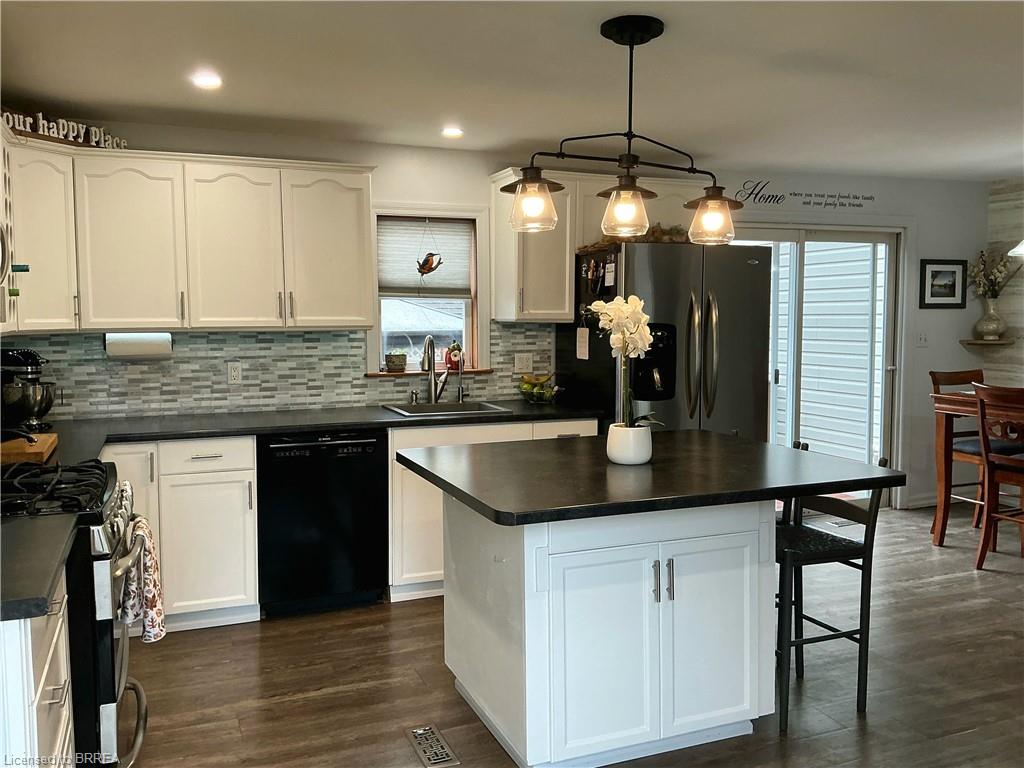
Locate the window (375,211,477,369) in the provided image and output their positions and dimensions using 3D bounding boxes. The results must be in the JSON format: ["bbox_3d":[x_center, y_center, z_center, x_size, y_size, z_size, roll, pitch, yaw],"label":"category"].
[{"bbox_3d":[-0.478,-0.505,4.689,0.585,0.858,0.111,-2,5,-21],"label":"window"}]

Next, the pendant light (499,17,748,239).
[{"bbox_3d":[0.392,-0.824,2.751,0.910,0.700,0.225,-2,5,-22],"label":"pendant light"}]

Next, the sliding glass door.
[{"bbox_3d":[1.939,-0.069,5.634,1.717,2.010,0.121,-2,5,-21],"label":"sliding glass door"}]

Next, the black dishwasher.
[{"bbox_3d":[-0.975,0.635,4.142,0.600,0.860,0.600,-2,5,-22],"label":"black dishwasher"}]

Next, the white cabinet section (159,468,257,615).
[{"bbox_3d":[-1.451,0.679,3.952,0.402,0.628,0.580,-2,5,-22],"label":"white cabinet section"}]

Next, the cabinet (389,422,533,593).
[{"bbox_3d":[-0.356,0.608,4.451,0.768,0.858,0.616,-2,5,-21],"label":"cabinet"}]

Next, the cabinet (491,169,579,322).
[{"bbox_3d":[0.122,-0.753,4.637,0.375,0.810,0.350,-2,5,-22],"label":"cabinet"}]

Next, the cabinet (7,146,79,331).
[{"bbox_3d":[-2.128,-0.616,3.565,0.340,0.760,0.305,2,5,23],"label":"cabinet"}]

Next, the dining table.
[{"bbox_3d":[3.220,0.563,4.771,0.950,0.930,1.200,-2,5,-22],"label":"dining table"}]

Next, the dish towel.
[{"bbox_3d":[-1.126,0.587,2.535,0.100,0.355,0.240,-2,5,-22],"label":"dish towel"}]

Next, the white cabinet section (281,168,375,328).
[{"bbox_3d":[-0.968,-0.672,4.250,0.435,0.753,0.330,-2,5,-22],"label":"white cabinet section"}]

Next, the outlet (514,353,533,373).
[{"bbox_3d":[0.076,-0.123,4.844,0.114,0.116,0.012,-2,5,-22],"label":"outlet"}]

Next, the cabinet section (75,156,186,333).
[{"bbox_3d":[-1.786,-0.643,3.916,0.454,0.753,0.330,-2,5,-22],"label":"cabinet section"}]

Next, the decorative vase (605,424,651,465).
[{"bbox_3d":[0.403,0.205,2.836,0.154,0.126,0.154,0,5,0],"label":"decorative vase"}]

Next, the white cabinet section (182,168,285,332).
[{"bbox_3d":[-1.373,-0.657,4.085,0.440,0.753,0.330,-2,5,-22],"label":"white cabinet section"}]

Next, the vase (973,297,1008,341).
[{"bbox_3d":[3.462,-0.466,5.991,0.232,0.307,0.232,-2,5,-21],"label":"vase"}]

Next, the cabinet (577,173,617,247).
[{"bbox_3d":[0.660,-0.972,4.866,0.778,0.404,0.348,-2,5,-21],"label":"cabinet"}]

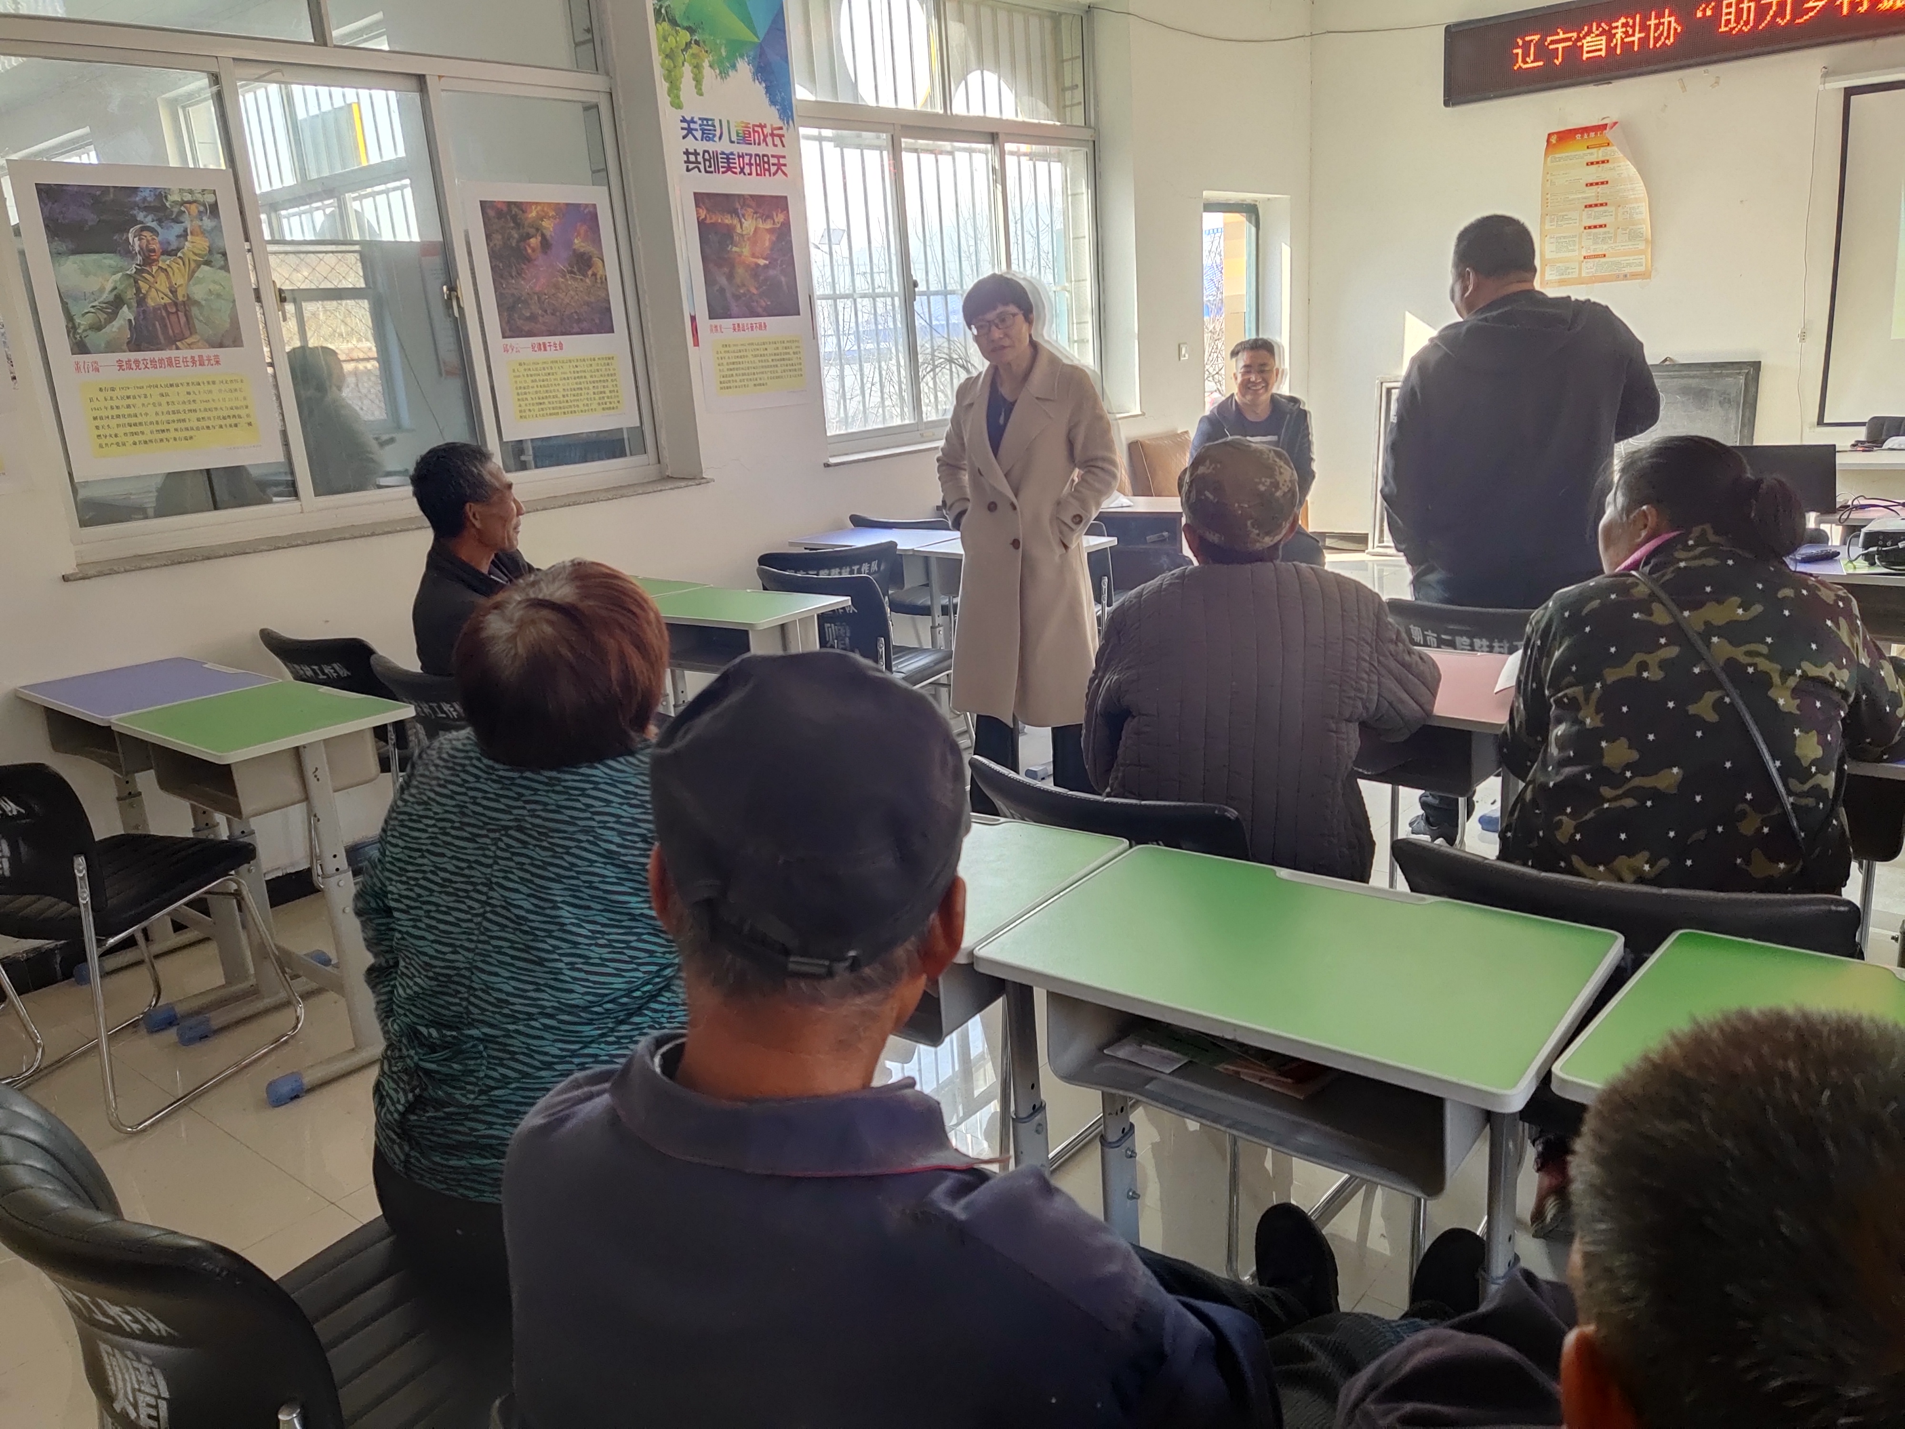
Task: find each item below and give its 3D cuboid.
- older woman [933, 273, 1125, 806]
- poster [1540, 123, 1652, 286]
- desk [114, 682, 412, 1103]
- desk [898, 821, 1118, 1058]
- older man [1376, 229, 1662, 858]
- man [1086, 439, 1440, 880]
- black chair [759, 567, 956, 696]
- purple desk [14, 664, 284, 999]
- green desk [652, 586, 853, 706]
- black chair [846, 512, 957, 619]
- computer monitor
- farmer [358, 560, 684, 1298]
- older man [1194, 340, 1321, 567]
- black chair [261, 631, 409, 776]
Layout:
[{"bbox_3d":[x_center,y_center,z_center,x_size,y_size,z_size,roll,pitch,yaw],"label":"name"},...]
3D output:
[{"bbox_3d":[0.240,-0.342,3.643,0.470,1.590,0.340,2,16,22],"label":"older woman"},{"bbox_3d":[3.357,-2.641,7.168,0.540,0.770,0.040,7,19,35],"label":"poster"},{"bbox_3d":[-1.488,0.370,3.087,0.610,0.757,0.425,9,20,40],"label":"desk"},{"bbox_3d":[-0.080,0.561,2.018,0.605,0.765,0.420,7,19,36],"label":"desk"},{"bbox_3d":[1.449,-0.467,3.654,0.600,1.650,0.440,-2,15,8],"label":"older man"},{"bbox_3d":[0.576,0.129,2.471,0.560,1.250,0.780,2,17,23],"label":"man"},{"bbox_3d":[-0.208,-0.094,4.393,0.520,0.800,0.540,11,21,44],"label":"black chair"},{"bbox_3d":[-1.964,0.301,3.473,0.610,0.757,0.425,9,20,39],"label":"purple desk"},{"bbox_3d":[-0.614,0.054,4.011,0.610,0.757,0.425,8,19,37],"label":"green desk"},{"bbox_3d":[-0.034,-0.451,5.649,0.500,0.785,0.530,9,20,41],"label":"black chair"},{"bbox_3d":[2.497,-0.716,4.200,0.390,0.230,0.090,7,19,35],"label":"computer monitor"},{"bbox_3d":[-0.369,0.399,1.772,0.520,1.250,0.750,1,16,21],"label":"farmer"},{"bbox_3d":[1.276,-0.827,5.622,0.580,1.340,0.780,-1,16,14],"label":"older man"},{"bbox_3d":[-1.535,0.116,4.009,0.520,0.800,0.540,8,20,39],"label":"black chair"}]

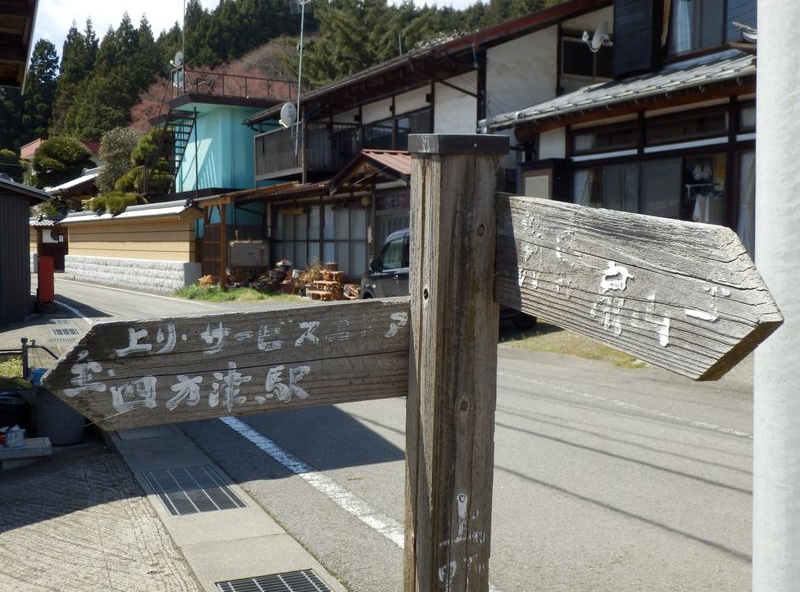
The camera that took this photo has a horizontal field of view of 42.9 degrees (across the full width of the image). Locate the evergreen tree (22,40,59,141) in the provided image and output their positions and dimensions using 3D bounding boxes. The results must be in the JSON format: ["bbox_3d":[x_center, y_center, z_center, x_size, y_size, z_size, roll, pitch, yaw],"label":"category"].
[{"bbox_3d":[-33.540,-15.288,95.456,3.800,17.000,3.800,-1,3,-22],"label":"evergreen tree"}]

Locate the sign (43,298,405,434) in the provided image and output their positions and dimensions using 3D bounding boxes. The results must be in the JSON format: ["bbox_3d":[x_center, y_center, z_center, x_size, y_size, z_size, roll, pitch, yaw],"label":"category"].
[{"bbox_3d":[-0.246,0.109,1.682,0.654,0.169,0.035,-5,4,-20],"label":"sign"}]

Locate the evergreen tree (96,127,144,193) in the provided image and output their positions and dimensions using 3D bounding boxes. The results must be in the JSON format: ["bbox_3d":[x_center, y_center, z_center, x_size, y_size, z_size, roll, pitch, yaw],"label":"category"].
[{"bbox_3d":[-10.181,-4.134,37.107,1.700,4.000,1.700,-1,3,-22],"label":"evergreen tree"}]

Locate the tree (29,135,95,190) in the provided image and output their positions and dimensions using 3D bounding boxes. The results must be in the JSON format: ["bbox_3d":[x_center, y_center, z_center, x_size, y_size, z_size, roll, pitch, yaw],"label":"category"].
[{"bbox_3d":[-15.371,-4.828,46.123,2.900,4.600,2.900,-1,3,-22],"label":"tree"}]

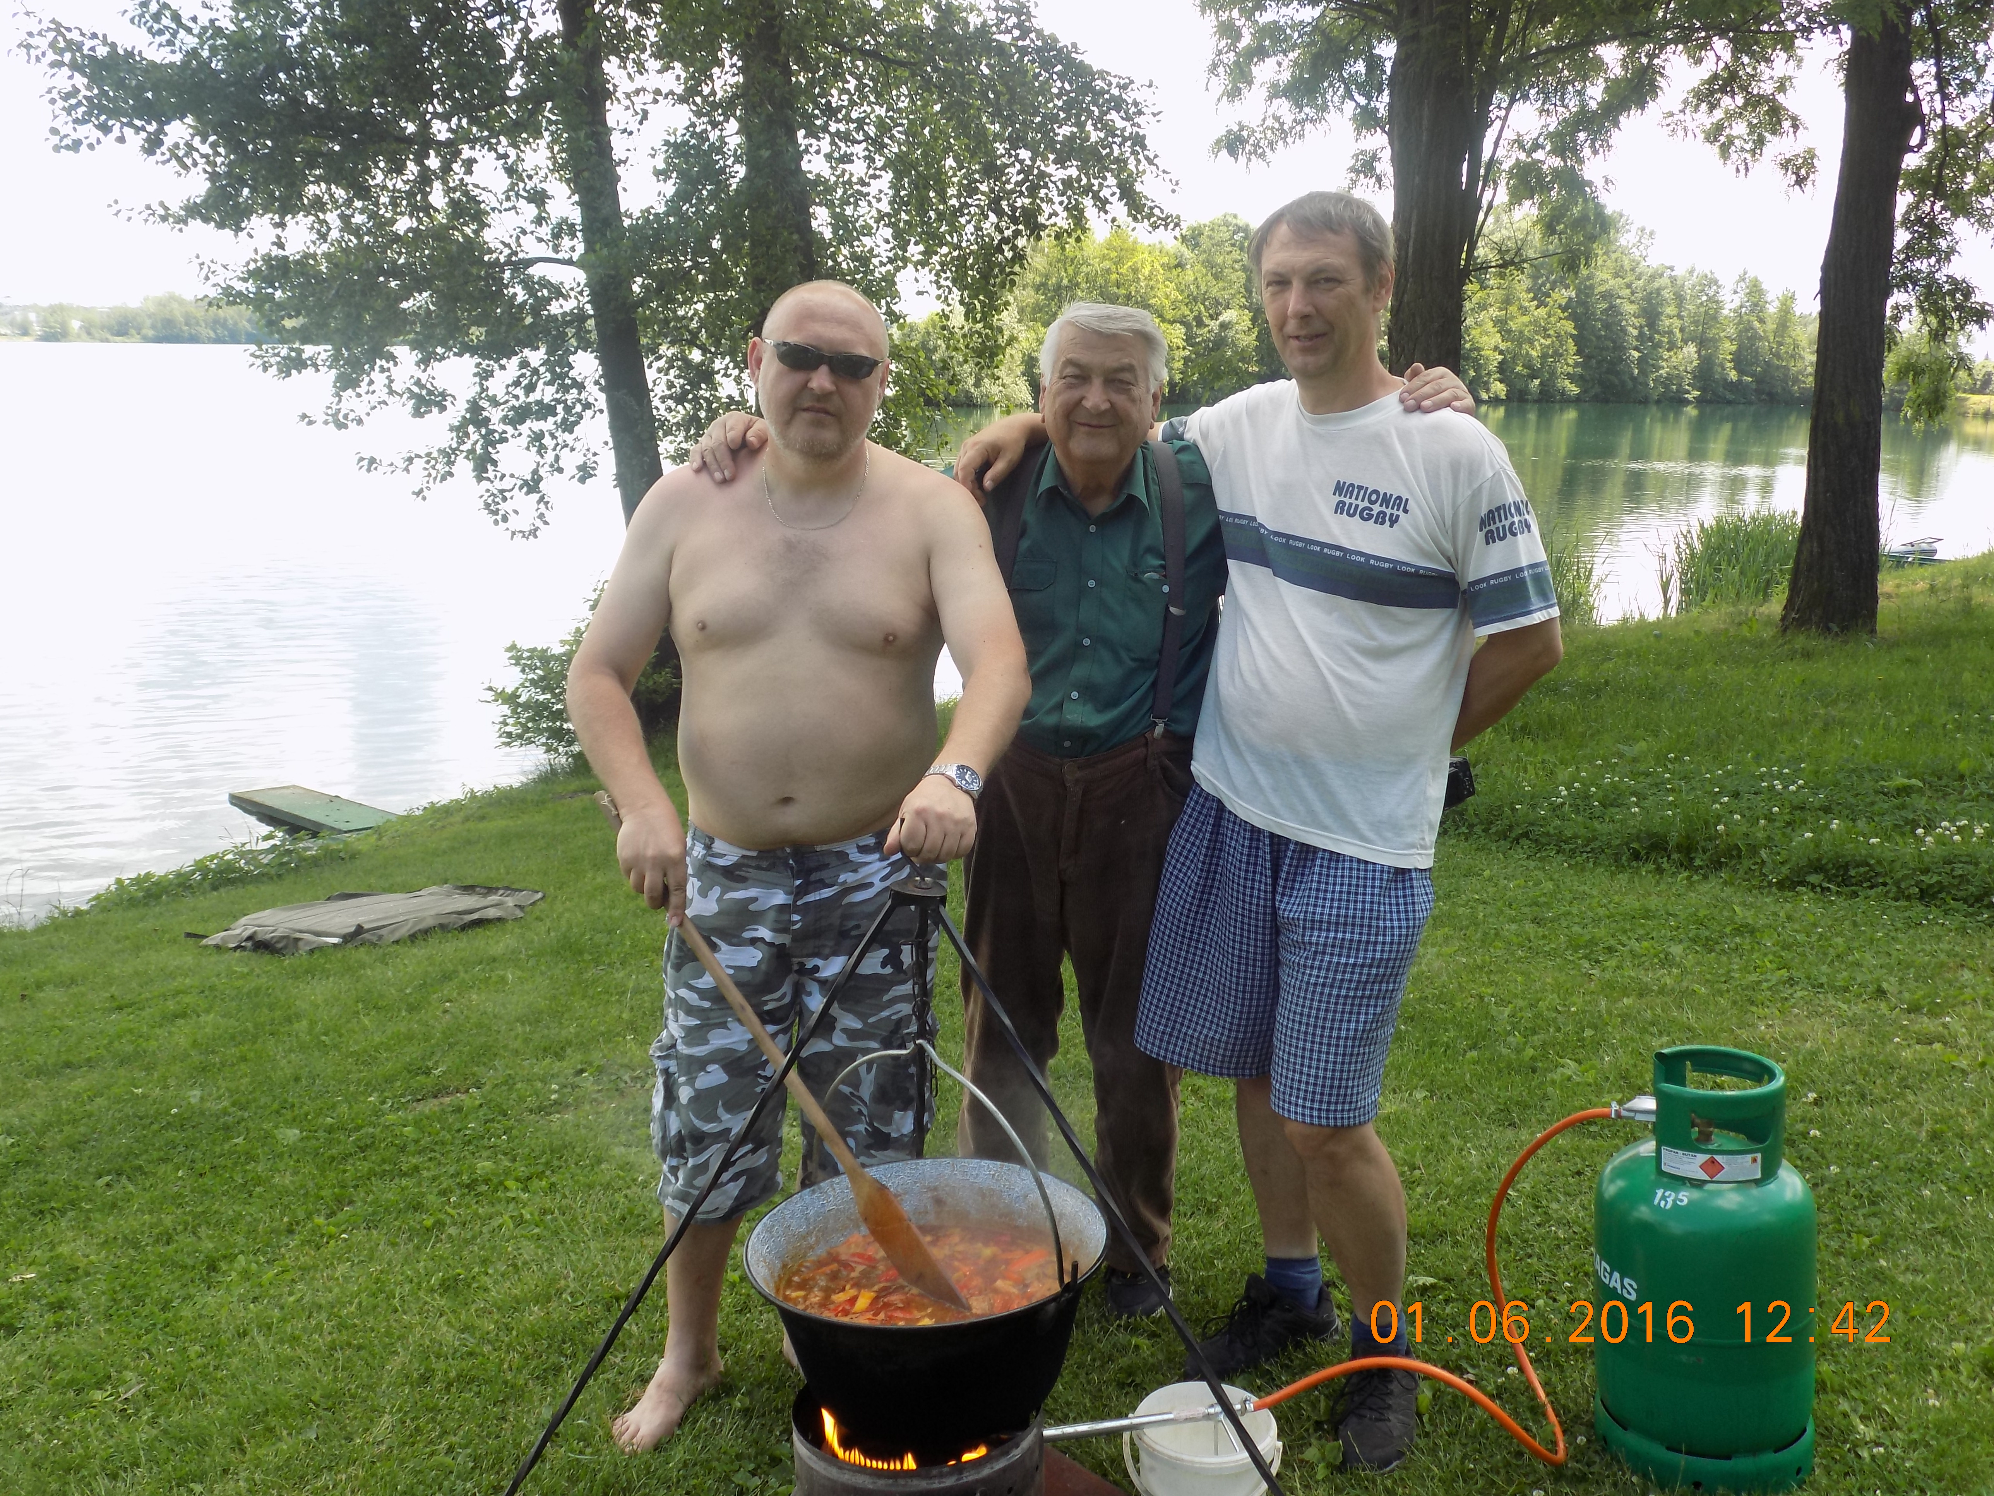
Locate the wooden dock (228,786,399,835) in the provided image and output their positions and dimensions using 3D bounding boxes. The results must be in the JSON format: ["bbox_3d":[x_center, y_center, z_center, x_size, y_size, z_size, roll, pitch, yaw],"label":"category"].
[{"bbox_3d":[-3.308,0.352,8.433,1.125,0.120,0.357,11,17,39],"label":"wooden dock"}]

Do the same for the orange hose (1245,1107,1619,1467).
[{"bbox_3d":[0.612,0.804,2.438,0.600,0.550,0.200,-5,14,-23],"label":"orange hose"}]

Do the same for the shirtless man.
[{"bbox_3d":[-0.292,0.231,2.541,0.660,1.760,0.560,0,13,-3],"label":"shirtless man"}]

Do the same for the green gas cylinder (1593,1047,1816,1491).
[{"bbox_3d":[1.053,0.748,2.558,0.300,0.580,0.300,3,13,23],"label":"green gas cylinder"}]

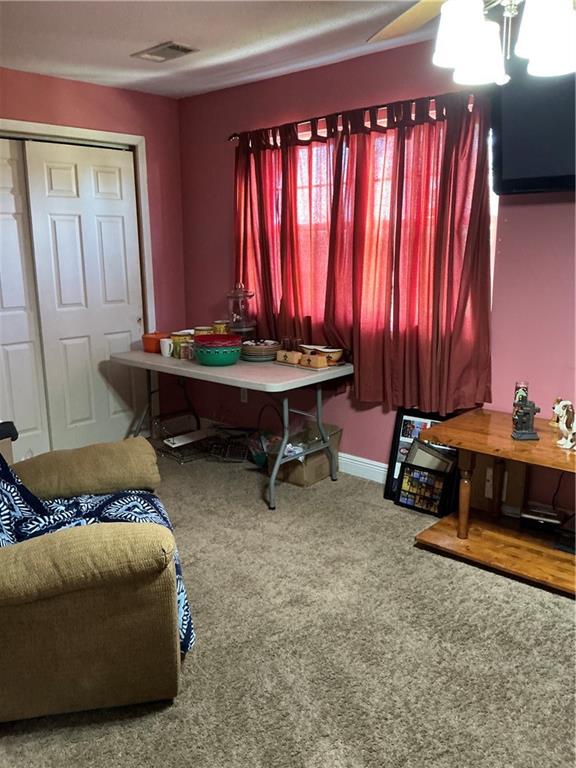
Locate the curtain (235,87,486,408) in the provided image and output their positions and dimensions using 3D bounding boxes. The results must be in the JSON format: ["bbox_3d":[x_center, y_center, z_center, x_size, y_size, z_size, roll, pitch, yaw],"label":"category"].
[{"bbox_3d":[0.348,-0.703,3.617,1.780,1.630,0.150,11,18,41],"label":"curtain"}]

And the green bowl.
[{"bbox_3d":[-0.423,-0.183,3.764,0.278,0.128,0.278,-1,13,0],"label":"green bowl"}]

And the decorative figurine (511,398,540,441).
[{"bbox_3d":[1.102,0.156,2.881,0.113,0.197,0.078,0,13,3],"label":"decorative figurine"}]

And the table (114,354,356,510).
[{"bbox_3d":[-0.391,0.197,4.036,1.510,0.737,0.765,11,18,41],"label":"table"}]

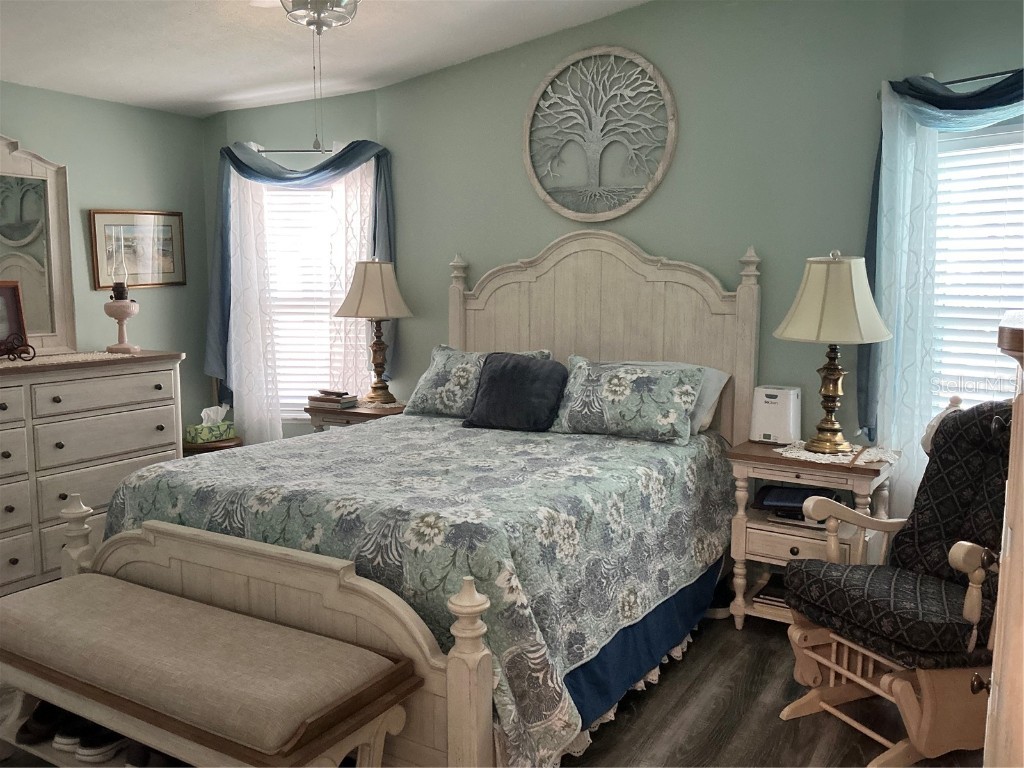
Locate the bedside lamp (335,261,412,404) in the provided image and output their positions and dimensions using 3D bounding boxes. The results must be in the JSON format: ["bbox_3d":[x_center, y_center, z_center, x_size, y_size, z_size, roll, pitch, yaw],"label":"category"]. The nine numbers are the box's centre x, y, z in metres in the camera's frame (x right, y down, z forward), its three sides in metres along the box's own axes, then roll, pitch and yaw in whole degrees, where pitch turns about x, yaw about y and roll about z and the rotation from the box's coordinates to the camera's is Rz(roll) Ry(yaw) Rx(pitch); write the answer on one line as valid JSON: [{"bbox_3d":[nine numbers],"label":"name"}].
[{"bbox_3d":[-0.797,-0.300,4.827,0.450,0.854,0.450,0,7,0],"label":"bedside lamp"}]

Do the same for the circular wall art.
[{"bbox_3d":[0.421,-1.252,4.179,0.865,0.865,0.035,4,8,32],"label":"circular wall art"}]

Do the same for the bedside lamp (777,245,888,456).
[{"bbox_3d":[1.365,-0.135,3.477,0.485,0.841,0.485,4,8,34],"label":"bedside lamp"}]

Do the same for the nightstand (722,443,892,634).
[{"bbox_3d":[1.272,0.664,3.518,0.610,0.757,0.440,5,8,34],"label":"nightstand"}]

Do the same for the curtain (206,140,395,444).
[{"bbox_3d":[-1.279,-0.377,5.090,1.135,2.180,0.180,0,7,3],"label":"curtain"}]

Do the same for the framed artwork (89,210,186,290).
[{"bbox_3d":[-2.087,-0.756,4.661,0.030,0.430,0.580,4,8,32],"label":"framed artwork"}]

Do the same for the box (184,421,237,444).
[{"bbox_3d":[-1.755,0.287,4.845,0.120,0.092,0.240,5,8,36],"label":"box"}]

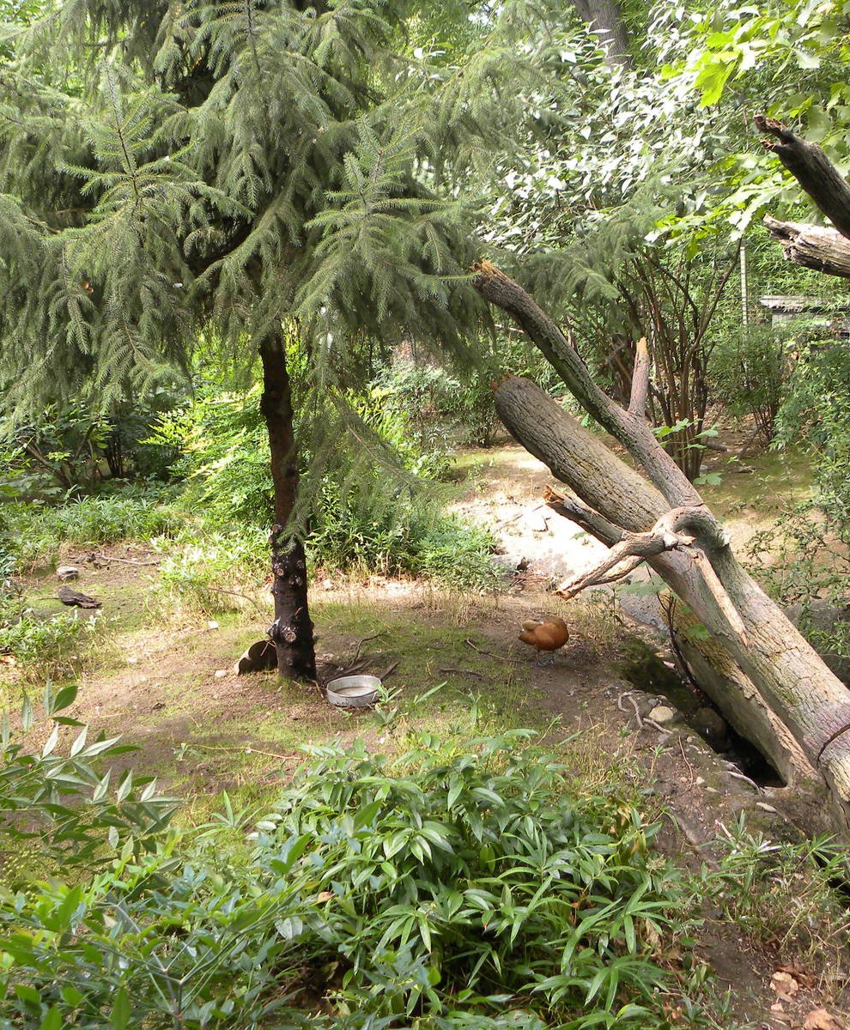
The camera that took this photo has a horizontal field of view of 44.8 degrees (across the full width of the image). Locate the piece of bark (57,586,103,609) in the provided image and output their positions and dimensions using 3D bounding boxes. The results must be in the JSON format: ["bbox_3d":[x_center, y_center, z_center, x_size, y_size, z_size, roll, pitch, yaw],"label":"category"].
[{"bbox_3d":[-3.069,0.724,9.160,0.410,0.090,0.200,6,15,32],"label":"piece of bark"}]

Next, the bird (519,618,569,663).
[{"bbox_3d":[0.765,0.786,6.633,0.345,0.285,0.220,-4,12,-3],"label":"bird"}]

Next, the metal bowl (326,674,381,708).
[{"bbox_3d":[-0.430,1.067,6.186,0.325,0.057,0.325,-3,12,0],"label":"metal bowl"}]

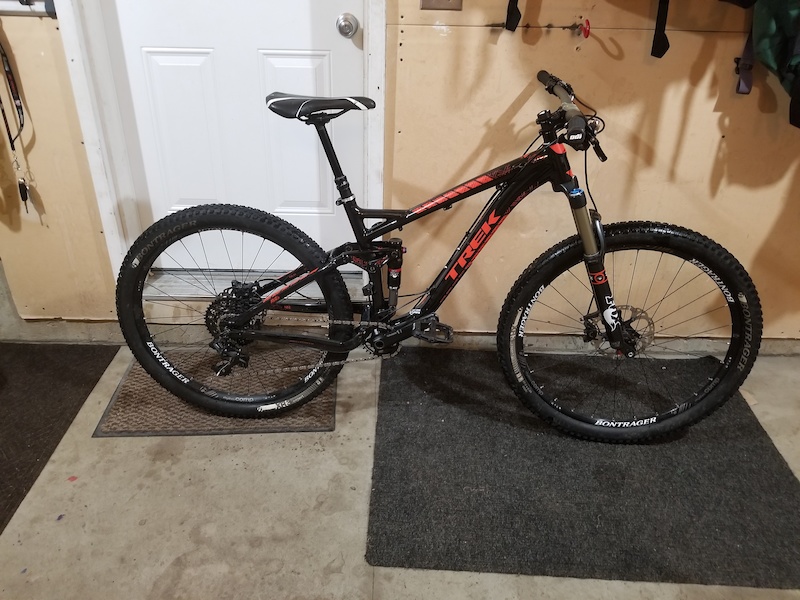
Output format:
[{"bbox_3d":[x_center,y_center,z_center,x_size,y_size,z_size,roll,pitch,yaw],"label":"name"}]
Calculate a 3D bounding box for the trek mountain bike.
[{"bbox_3d":[0.086,-0.059,1.684,1.845,1.030,0.760,3,26,3],"label":"trek mountain bike"}]

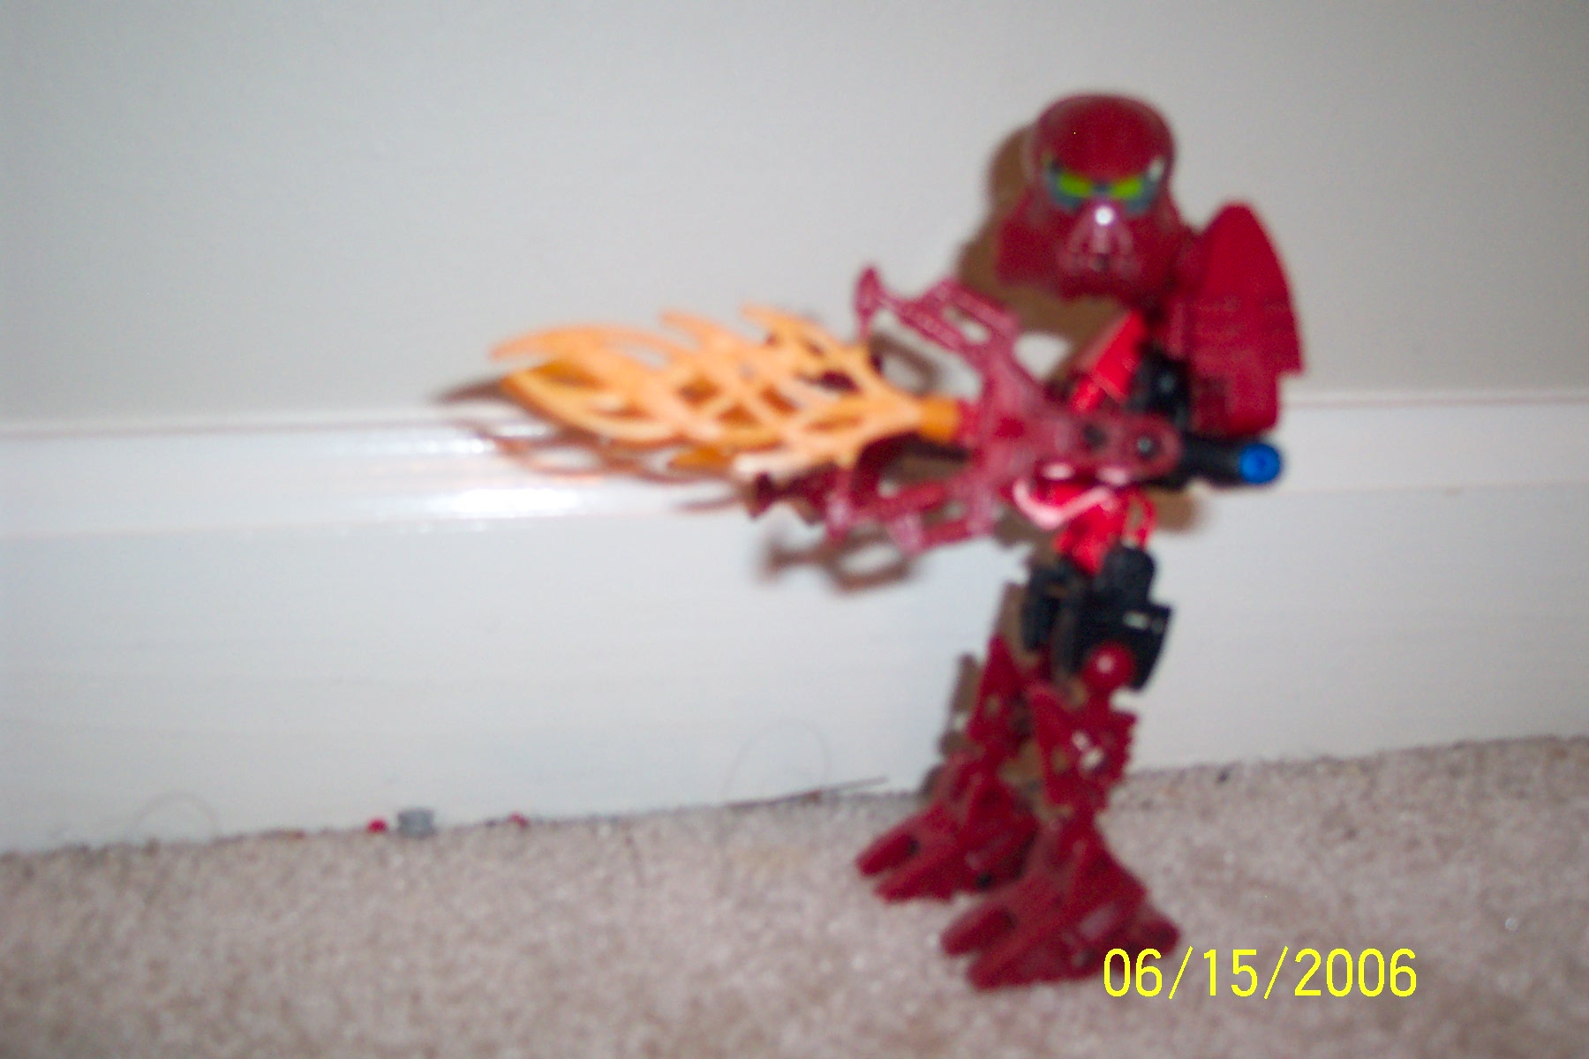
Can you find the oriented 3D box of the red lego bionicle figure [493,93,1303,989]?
[{"bbox_3d":[0.023,0.003,0.339,0.132,0.179,0.107,-7,14,-34],"label":"red lego bionicle figure"}]

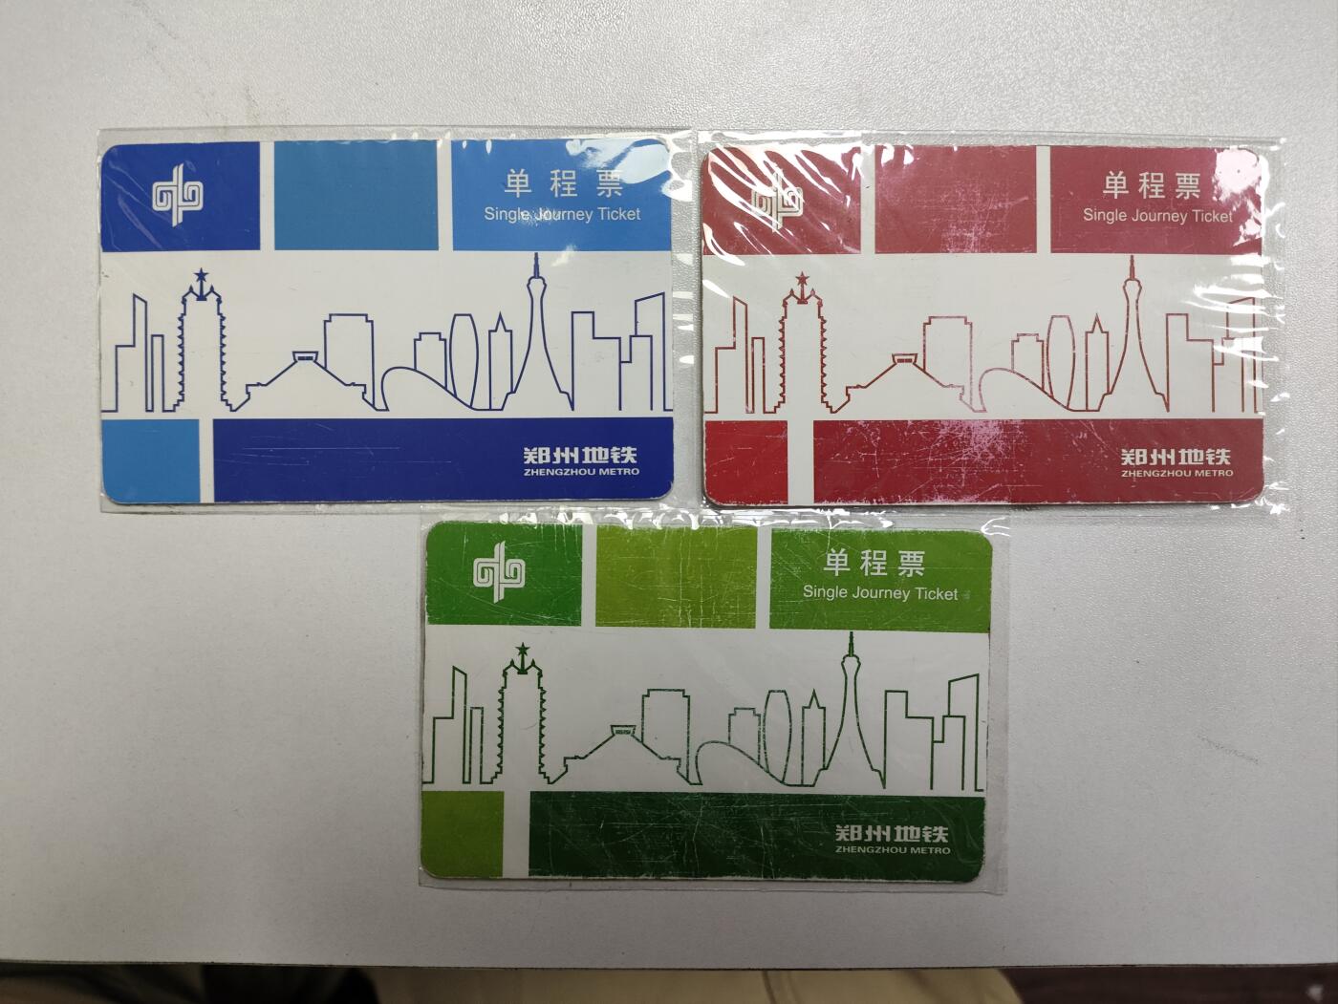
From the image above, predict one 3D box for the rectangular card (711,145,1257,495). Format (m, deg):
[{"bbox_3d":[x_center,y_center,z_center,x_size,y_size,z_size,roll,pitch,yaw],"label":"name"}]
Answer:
[{"bbox_3d":[0.048,-0.027,0.147,0.086,0.001,0.054,0,90,-1],"label":"rectangular card"}]

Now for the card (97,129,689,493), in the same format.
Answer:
[{"bbox_3d":[-0.042,-0.027,0.146,0.086,0.001,0.054,0,90,-1],"label":"card"}]

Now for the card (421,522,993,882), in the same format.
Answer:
[{"bbox_3d":[0.006,0.031,0.147,0.086,0.001,0.054,1,90,-1],"label":"card"}]

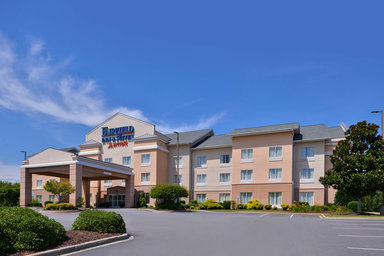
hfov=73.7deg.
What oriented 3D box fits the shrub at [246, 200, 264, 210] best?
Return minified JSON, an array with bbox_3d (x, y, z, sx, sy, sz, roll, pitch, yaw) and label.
[{"bbox_3d":[7.888,9.615,31.800,2.190,1.220,1.750,-3,-9,19],"label":"shrub"}]

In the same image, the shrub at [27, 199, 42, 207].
[{"bbox_3d":[-23.379,11.133,38.000,2.330,1.100,1.500,-3,-9,19],"label":"shrub"}]

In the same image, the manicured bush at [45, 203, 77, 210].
[{"bbox_3d":[-13.274,7.988,26.000,3.190,0.780,1.800,-3,-9,19],"label":"manicured bush"}]

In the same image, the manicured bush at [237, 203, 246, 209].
[{"bbox_3d":[6.335,9.928,32.500,1.140,0.790,0.950,-3,-9,19],"label":"manicured bush"}]

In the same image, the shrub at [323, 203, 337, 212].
[{"bbox_3d":[15.308,8.906,28.500,1.530,1.000,1.150,-3,-9,19],"label":"shrub"}]

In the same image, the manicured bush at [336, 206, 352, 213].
[{"bbox_3d":[16.382,8.755,27.500,1.680,0.690,1.100,-3,-9,19],"label":"manicured bush"}]

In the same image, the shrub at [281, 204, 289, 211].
[{"bbox_3d":[11.219,9.615,31.000,0.910,0.750,0.850,-3,-9,19],"label":"shrub"}]

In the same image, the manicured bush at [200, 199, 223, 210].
[{"bbox_3d":[2.628,10.330,34.500,3.040,1.440,2.000,-3,-9,19],"label":"manicured bush"}]

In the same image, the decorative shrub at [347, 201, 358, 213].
[{"bbox_3d":[17.881,8.717,28.300,1.350,1.250,1.300,-3,-9,19],"label":"decorative shrub"}]

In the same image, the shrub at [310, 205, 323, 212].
[{"bbox_3d":[13.860,8.962,28.500,1.310,0.890,1.050,-3,-9,19],"label":"shrub"}]

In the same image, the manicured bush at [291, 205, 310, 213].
[{"bbox_3d":[12.192,9.025,28.700,2.140,0.940,1.400,-3,-9,19],"label":"manicured bush"}]

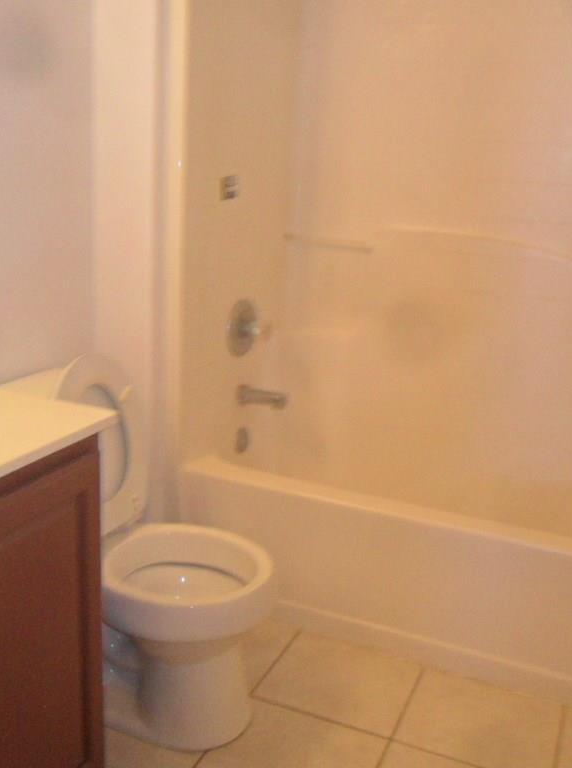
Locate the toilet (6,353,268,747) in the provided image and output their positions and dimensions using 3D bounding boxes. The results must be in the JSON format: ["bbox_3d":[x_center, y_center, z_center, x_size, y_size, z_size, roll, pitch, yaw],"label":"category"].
[{"bbox_3d":[-0.363,0.340,1.821,0.707,0.790,0.454,9,16,21],"label":"toilet"}]

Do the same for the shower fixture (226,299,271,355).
[{"bbox_3d":[-0.091,-0.164,2.385,0.091,0.174,0.174,9,16,21],"label":"shower fixture"}]

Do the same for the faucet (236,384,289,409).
[{"bbox_3d":[-0.071,0.044,2.429,0.157,0.066,0.061,9,16,21],"label":"faucet"}]

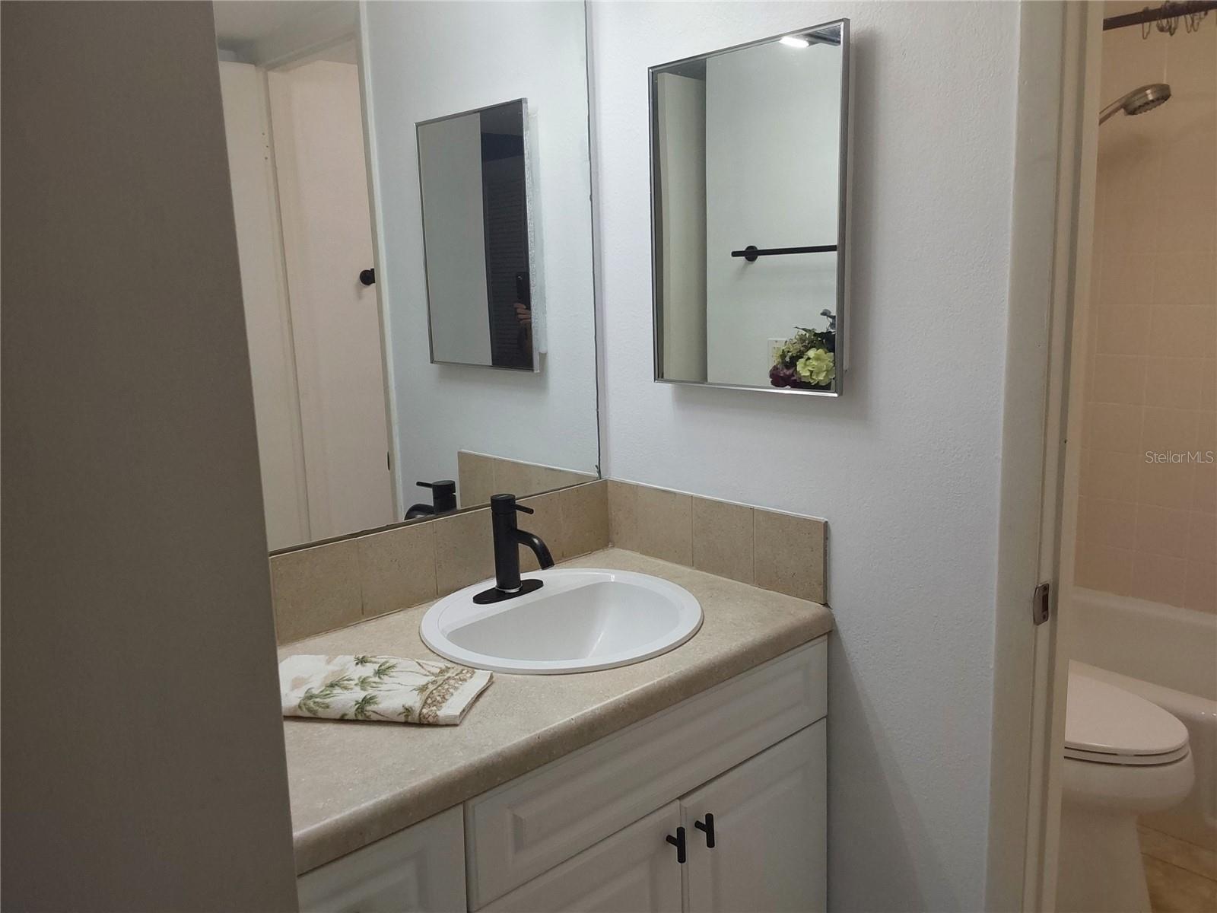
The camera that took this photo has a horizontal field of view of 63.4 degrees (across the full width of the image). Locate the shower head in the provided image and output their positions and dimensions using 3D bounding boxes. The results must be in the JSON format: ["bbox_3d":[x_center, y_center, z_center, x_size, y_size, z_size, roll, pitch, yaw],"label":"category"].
[{"bbox_3d":[1.358,-0.917,2.589,0.110,0.070,0.230,-11,-2,-42],"label":"shower head"}]

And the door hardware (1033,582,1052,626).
[{"bbox_3d":[0.625,0.214,1.423,0.043,0.057,0.009,-11,14,-42],"label":"door hardware"}]

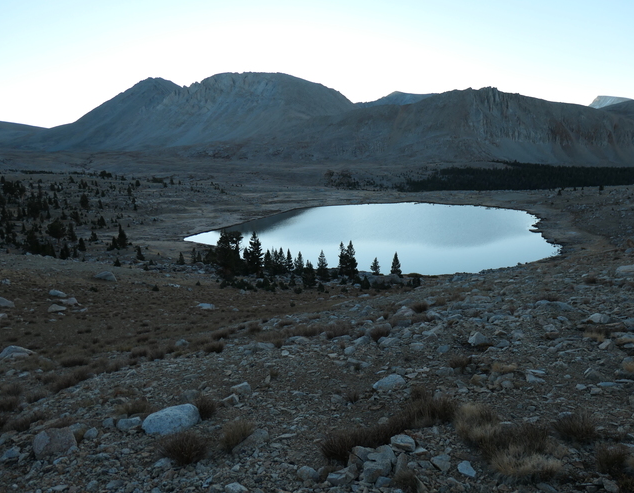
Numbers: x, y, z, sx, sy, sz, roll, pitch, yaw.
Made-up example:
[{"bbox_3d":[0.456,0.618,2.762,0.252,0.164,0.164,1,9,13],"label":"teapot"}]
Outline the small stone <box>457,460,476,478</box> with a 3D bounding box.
[{"bbox_3d":[1.061,1.583,3.500,0.130,0.070,0.140,0,11,0],"label":"small stone"}]

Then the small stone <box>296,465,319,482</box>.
[{"bbox_3d":[-0.076,1.805,3.922,0.185,0.133,0.153,0,11,0],"label":"small stone"}]

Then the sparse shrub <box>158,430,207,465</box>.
[{"bbox_3d":[-1.077,1.610,3.950,0.380,0.230,0.340,0,11,0],"label":"sparse shrub"}]

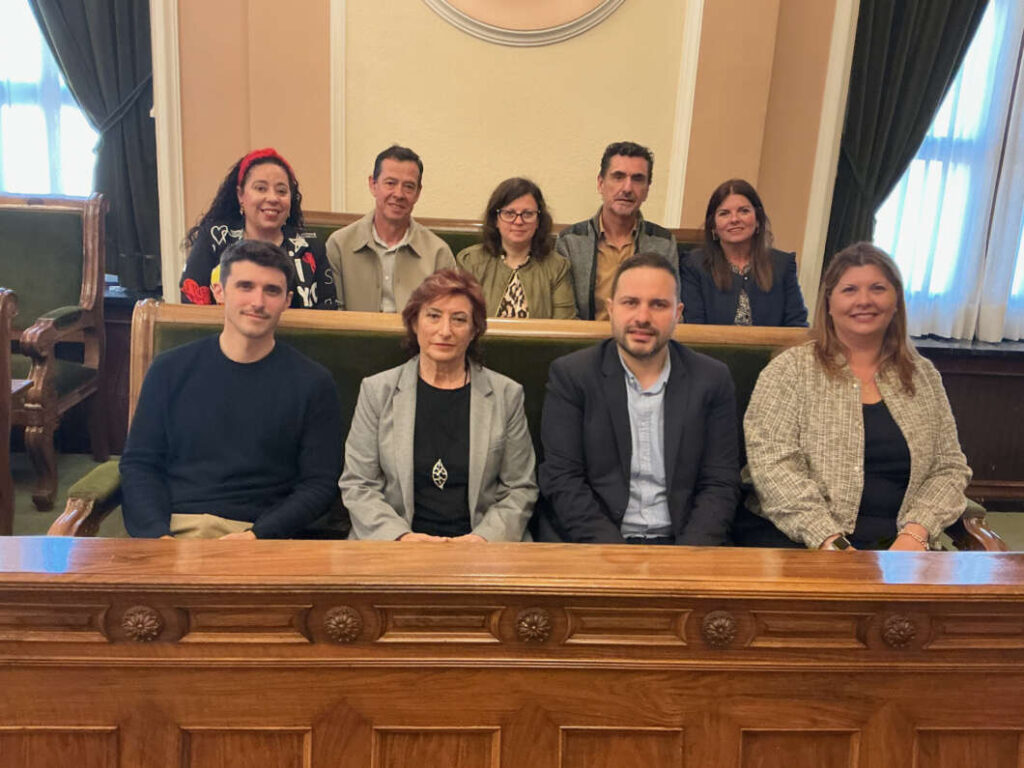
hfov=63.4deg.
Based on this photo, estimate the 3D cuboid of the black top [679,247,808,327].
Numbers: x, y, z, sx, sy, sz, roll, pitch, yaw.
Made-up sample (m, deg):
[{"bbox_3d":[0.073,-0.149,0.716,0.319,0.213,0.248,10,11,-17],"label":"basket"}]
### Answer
[{"bbox_3d":[0.809,-0.224,2.934,0.452,0.520,0.330,4,14,5],"label":"black top"}]

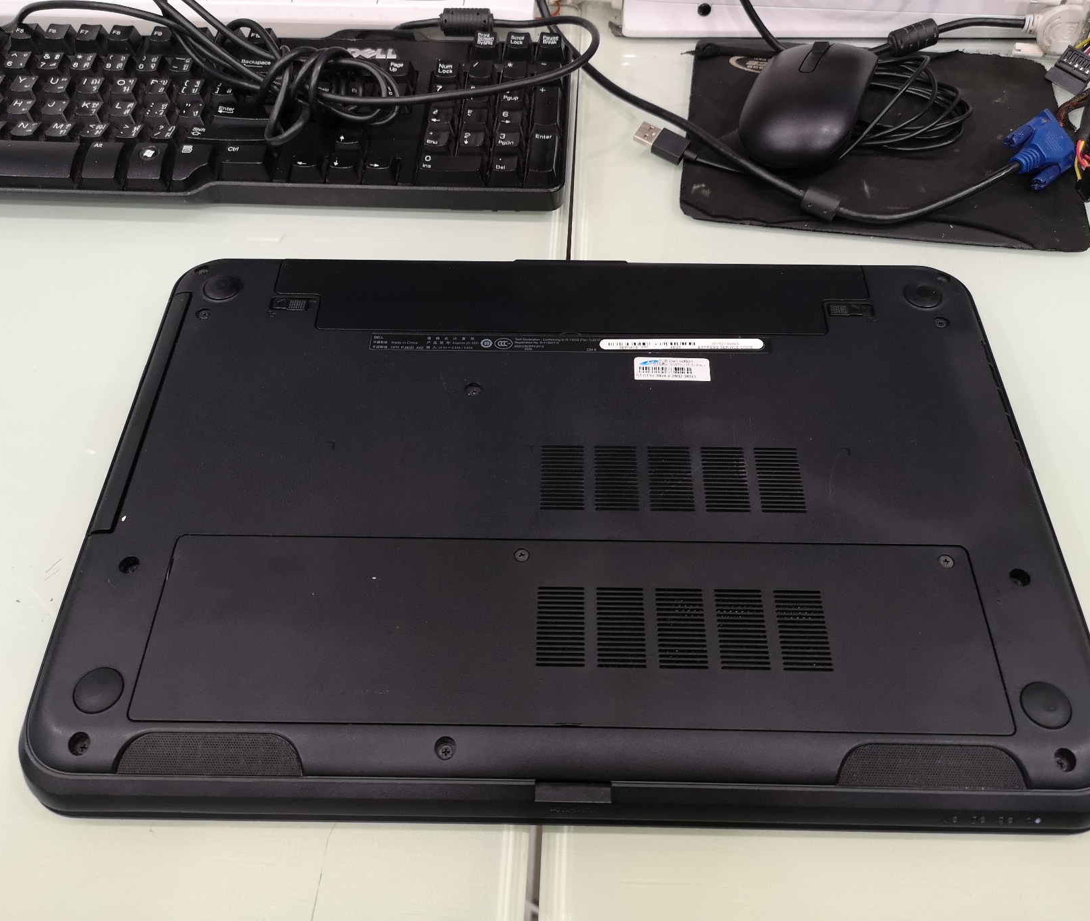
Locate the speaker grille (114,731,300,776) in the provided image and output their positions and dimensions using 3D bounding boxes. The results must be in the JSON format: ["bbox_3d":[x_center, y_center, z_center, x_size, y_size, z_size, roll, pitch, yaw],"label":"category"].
[{"bbox_3d":[-0.111,0.098,0.319,0.063,0.003,0.013,0,74,1],"label":"speaker grille"}]

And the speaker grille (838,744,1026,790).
[{"bbox_3d":[0.127,0.101,0.315,0.061,0.003,0.014,1,74,1],"label":"speaker grille"}]

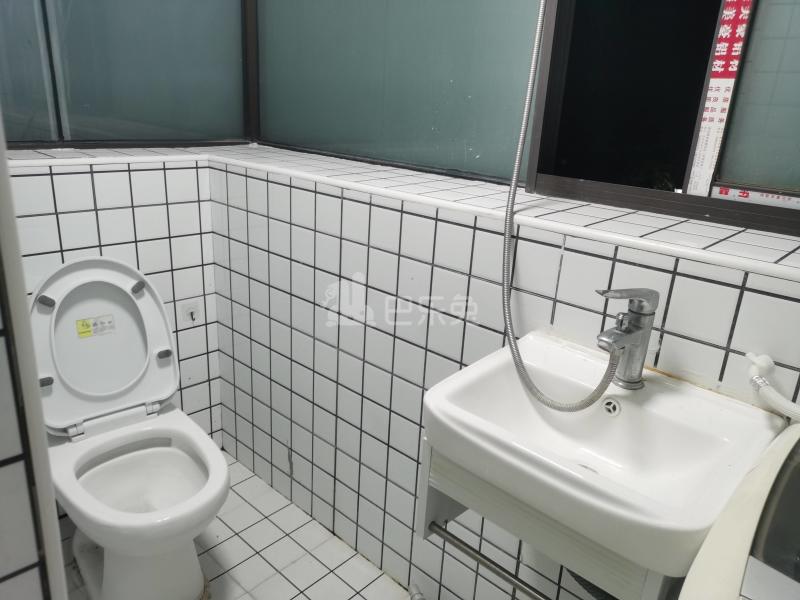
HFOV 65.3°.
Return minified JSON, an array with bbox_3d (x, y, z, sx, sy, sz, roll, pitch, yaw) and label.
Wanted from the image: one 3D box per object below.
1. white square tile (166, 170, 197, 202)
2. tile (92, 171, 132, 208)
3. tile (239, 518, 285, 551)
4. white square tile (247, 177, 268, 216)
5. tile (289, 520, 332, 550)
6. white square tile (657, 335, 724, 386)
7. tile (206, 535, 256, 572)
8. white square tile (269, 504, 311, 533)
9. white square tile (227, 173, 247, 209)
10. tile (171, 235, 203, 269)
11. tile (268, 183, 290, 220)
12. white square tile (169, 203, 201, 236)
[{"bbox_3d":[-0.648,-0.339,1.857,0.098,0.098,0.010,-15,26,-42],"label":"white square tile"},{"bbox_3d":[-0.792,-0.302,1.723,0.098,0.098,0.010,-15,26,-42],"label":"tile"},{"bbox_3d":[-0.399,0.687,1.813,0.098,0.009,0.098,19,25,39],"label":"tile"},{"bbox_3d":[-0.397,-0.292,1.763,0.098,0.098,0.009,19,25,39],"label":"white square tile"},{"bbox_3d":[-0.260,0.696,1.833,0.099,0.010,0.099,19,25,39],"label":"tile"},{"bbox_3d":[0.477,0.112,1.032,0.098,0.098,0.010,19,25,39],"label":"white square tile"},{"bbox_3d":[-0.470,0.711,1.751,0.097,0.010,0.097,20,27,39],"label":"tile"},{"bbox_3d":[-0.333,0.665,1.889,0.097,0.010,0.097,20,27,39],"label":"white square tile"},{"bbox_3d":[-0.470,-0.318,1.826,0.098,0.098,0.010,19,25,39],"label":"white square tile"},{"bbox_3d":[-0.660,-0.151,1.922,0.097,0.097,0.010,-14,26,-41],"label":"tile"},{"bbox_3d":[-0.323,-0.265,1.693,0.097,0.097,0.010,19,25,39],"label":"tile"},{"bbox_3d":[-0.650,-0.243,1.883,0.097,0.097,0.010,-14,25,-41],"label":"white square tile"}]

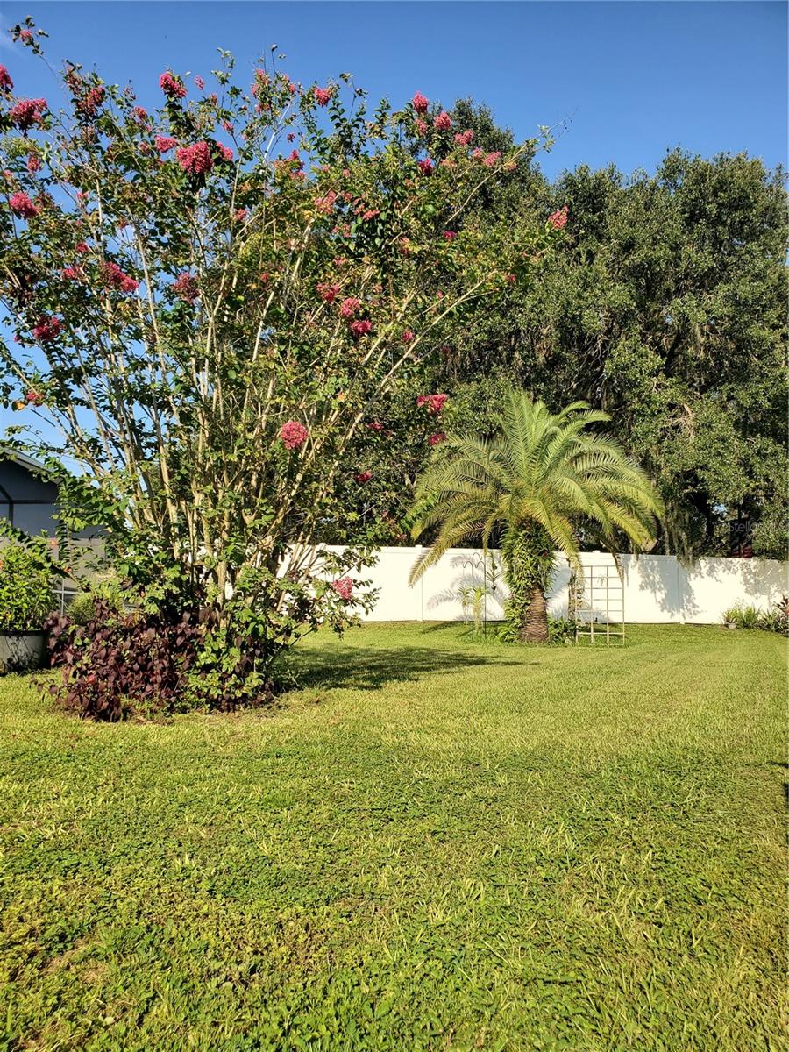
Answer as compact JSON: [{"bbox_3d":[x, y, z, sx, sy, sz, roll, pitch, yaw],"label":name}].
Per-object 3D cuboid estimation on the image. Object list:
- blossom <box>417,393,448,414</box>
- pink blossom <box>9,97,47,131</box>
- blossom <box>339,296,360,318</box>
[{"bbox_3d":[0.410,-1.316,8.500,0.321,0.226,0.269,0,-3,0],"label":"blossom"},{"bbox_3d":[-3.474,-3.915,7.500,0.355,0.294,0.308,1,-3,-25],"label":"pink blossom"},{"bbox_3d":[-0.480,-2.325,8.400,0.224,0.224,0.224,0,-3,0],"label":"blossom"}]

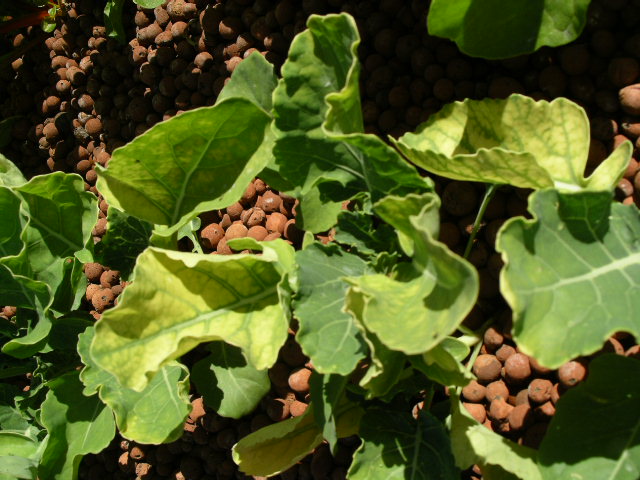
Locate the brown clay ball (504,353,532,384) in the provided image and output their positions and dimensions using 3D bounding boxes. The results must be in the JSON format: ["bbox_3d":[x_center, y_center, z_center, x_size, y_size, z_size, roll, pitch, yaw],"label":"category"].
[{"bbox_3d":[0.131,0.084,0.450,0.018,0.017,0.018,0,58,0],"label":"brown clay ball"}]

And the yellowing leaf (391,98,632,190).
[{"bbox_3d":[0.094,-0.047,0.335,0.108,0.036,0.042,4,41,4],"label":"yellowing leaf"}]

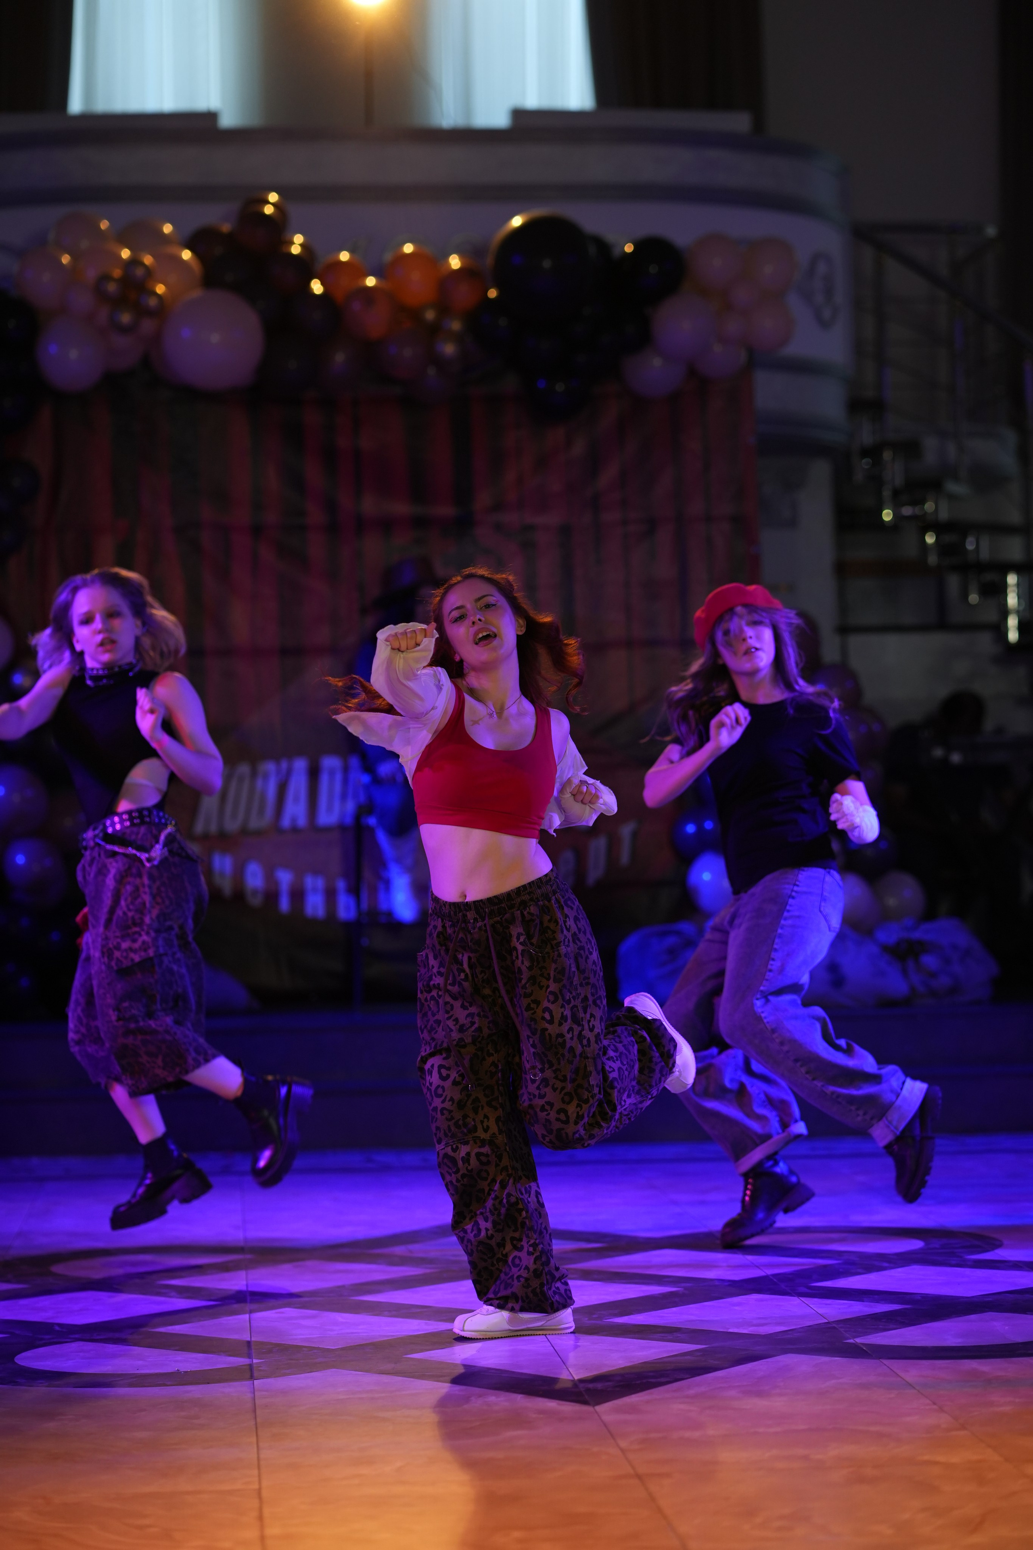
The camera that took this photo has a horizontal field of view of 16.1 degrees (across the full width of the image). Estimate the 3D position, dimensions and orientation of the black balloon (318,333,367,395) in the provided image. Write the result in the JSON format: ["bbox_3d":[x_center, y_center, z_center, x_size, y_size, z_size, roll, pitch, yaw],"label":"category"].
[{"bbox_3d":[-0.692,-1.620,14.416,0.196,0.234,0.200,-1,-1,-3],"label":"black balloon"}]

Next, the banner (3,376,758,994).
[{"bbox_3d":[-0.535,-0.381,14.500,3.000,2.500,0.100,-1,-1,-3],"label":"banner"}]

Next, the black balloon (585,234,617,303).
[{"bbox_3d":[0.265,-1.930,13.900,0.225,0.244,0.225,0,-1,-5],"label":"black balloon"}]

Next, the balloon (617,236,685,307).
[{"bbox_3d":[0.532,-1.995,14.491,0.269,0.283,0.269,-1,-1,-3],"label":"balloon"}]

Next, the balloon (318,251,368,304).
[{"bbox_3d":[-0.656,-1.879,13.850,0.193,0.206,0.193,0,-1,-5],"label":"balloon"}]

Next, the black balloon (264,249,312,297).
[{"bbox_3d":[-0.856,-1.891,13.750,0.187,0.191,0.187,0,-1,-5],"label":"black balloon"}]

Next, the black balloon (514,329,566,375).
[{"bbox_3d":[0.096,-1.537,13.178,0.196,0.201,0.196,-1,-1,-5],"label":"black balloon"}]

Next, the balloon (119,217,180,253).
[{"bbox_3d":[-1.321,-1.897,13.165,0.218,0.218,0.218,-1,-1,-5],"label":"balloon"}]

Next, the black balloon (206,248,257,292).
[{"bbox_3d":[-1.020,-1.791,13.088,0.186,0.195,0.186,-1,-1,-5],"label":"black balloon"}]

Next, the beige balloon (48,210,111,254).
[{"bbox_3d":[-1.733,-2.116,14.520,0.245,0.245,0.245,-1,-1,-3],"label":"beige balloon"}]

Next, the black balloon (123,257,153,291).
[{"bbox_3d":[-1.467,-1.937,14.159,0.112,0.127,0.117,-1,-1,-3],"label":"black balloon"}]

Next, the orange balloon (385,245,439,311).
[{"bbox_3d":[-0.415,-1.973,14.489,0.216,0.259,0.225,-1,-1,-3],"label":"orange balloon"}]

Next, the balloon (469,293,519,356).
[{"bbox_3d":[-0.065,-1.618,13.165,0.205,0.218,0.205,-1,-1,-5],"label":"balloon"}]

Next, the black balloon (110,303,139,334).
[{"bbox_3d":[-1.464,-1.701,13.650,0.108,0.117,0.108,0,-1,-5],"label":"black balloon"}]

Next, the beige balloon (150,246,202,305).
[{"bbox_3d":[-1.220,-1.776,13.072,0.208,0.216,0.208,-1,-1,-5],"label":"beige balloon"}]

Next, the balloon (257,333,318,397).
[{"bbox_3d":[-0.866,-1.548,13.800,0.228,0.242,0.228,0,-1,-5],"label":"balloon"}]

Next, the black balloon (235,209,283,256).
[{"bbox_3d":[-0.967,-2.038,13.750,0.178,0.182,0.178,0,-1,-5],"label":"black balloon"}]

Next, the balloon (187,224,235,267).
[{"bbox_3d":[-1.149,-1.984,13.800,0.192,0.196,0.192,0,-1,-5],"label":"balloon"}]

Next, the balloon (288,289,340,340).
[{"bbox_3d":[-0.792,-1.806,14.365,0.209,0.214,0.209,-1,-1,-3],"label":"balloon"}]

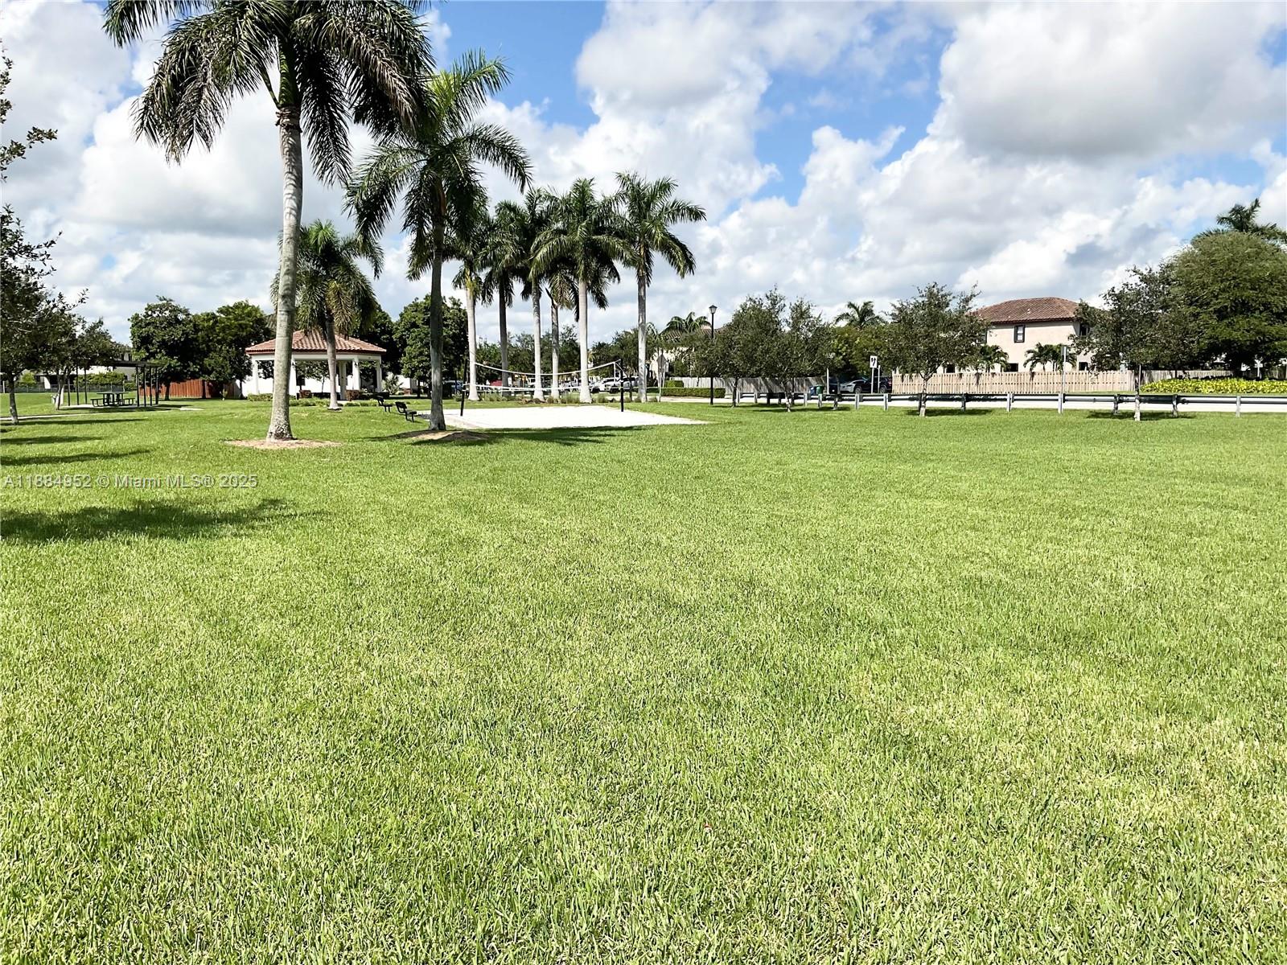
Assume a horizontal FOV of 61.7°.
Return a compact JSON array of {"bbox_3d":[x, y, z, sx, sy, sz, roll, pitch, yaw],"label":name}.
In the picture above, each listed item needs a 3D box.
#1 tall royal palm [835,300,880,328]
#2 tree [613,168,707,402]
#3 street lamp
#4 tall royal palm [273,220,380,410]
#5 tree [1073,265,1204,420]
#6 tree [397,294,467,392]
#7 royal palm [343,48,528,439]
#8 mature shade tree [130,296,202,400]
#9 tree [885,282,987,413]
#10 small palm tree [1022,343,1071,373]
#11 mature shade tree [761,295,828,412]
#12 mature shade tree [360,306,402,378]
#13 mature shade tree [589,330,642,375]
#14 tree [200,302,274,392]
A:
[{"bbox_3d":[22.041,-14.040,111.164,5.222,9.646,5.222,0,6,0],"label":"tall royal palm"},{"bbox_3d":[0.974,-12.090,67.404,5.657,14.151,5.657,0,6,0],"label":"tree"},{"bbox_3d":[4.010,-7.435,62.766,0.427,5.785,0.427,0,6,0],"label":"street lamp"},{"bbox_3d":[-15.619,-8.213,53.254,5.264,9.177,5.264,0,6,0],"label":"tall royal palm"},{"bbox_3d":[18.271,-5.110,39.781,4.786,5.614,4.786,0,6,0],"label":"tree"},{"bbox_3d":[-17.060,-10.943,86.903,5.754,8.084,5.754,0,6,0],"label":"tree"},{"bbox_3d":[-6.516,-7.729,34.917,5.992,12.039,5.992,0,6,0],"label":"royal palm"},{"bbox_3d":[-39.352,-11.103,89.345,6.127,8.602,6.127,0,6,0],"label":"mature shade tree"},{"bbox_3d":[12.141,-5.570,45.127,4.293,5.494,4.293,0,6,0],"label":"tree"},{"bbox_3d":[35.753,-10.122,95.469,4.297,4.560,4.297,0,6,0],"label":"small palm tree"},{"bbox_3d":[7.038,-5.909,49.811,3.066,5.260,3.066,0,6,0],"label":"mature shade tree"},{"bbox_3d":[-22.777,-11.159,91.646,4.957,7.595,4.957,0,6,0],"label":"mature shade tree"},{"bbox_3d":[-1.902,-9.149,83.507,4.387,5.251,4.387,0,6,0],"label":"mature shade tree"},{"bbox_3d":[-34.852,-11.327,92.338,6.591,8.336,6.591,0,6,0],"label":"tree"}]

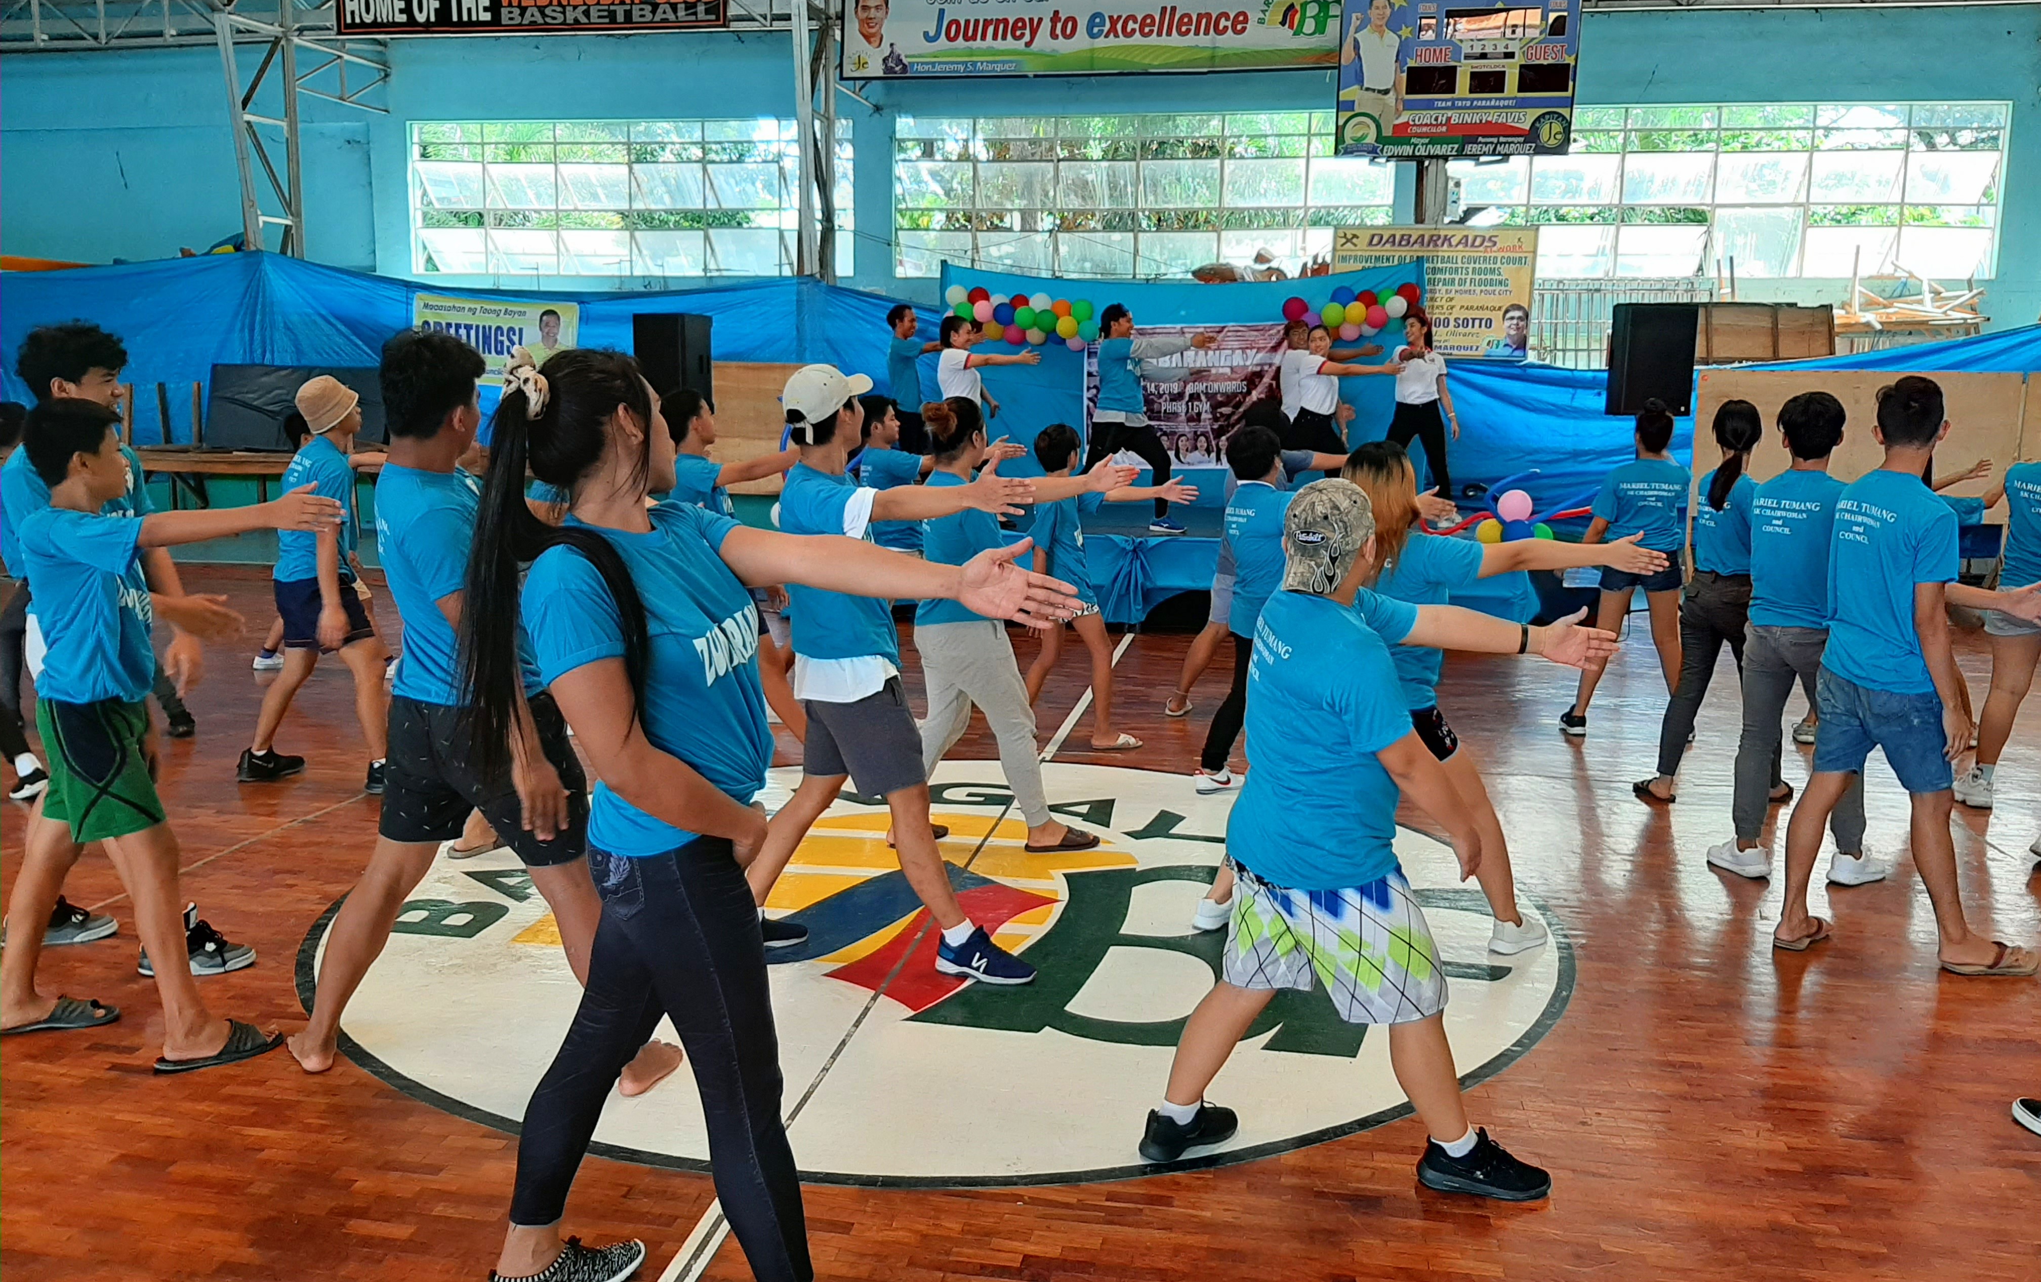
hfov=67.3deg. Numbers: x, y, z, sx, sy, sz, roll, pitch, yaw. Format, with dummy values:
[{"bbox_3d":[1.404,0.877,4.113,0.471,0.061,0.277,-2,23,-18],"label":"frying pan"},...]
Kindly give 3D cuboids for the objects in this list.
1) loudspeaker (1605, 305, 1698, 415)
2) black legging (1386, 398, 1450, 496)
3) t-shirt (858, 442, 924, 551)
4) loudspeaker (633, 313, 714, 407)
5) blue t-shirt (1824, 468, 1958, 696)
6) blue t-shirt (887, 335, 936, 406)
[{"bbox_3d":[4.061,-1.803,9.859,0.425,0.700,0.390,1,9,3],"label":"loudspeaker"},{"bbox_3d":[2.765,-1.282,10.874,0.580,0.820,0.300,2,9,10],"label":"black legging"},{"bbox_3d":[-0.618,-0.685,7.382,0.310,0.540,0.430,-1,9,-10],"label":"t-shirt"},{"bbox_3d":[-2.367,-1.892,10.485,0.410,0.690,0.380,3,9,17],"label":"loudspeaker"},{"bbox_3d":[2.345,-0.161,4.126,0.330,0.630,0.410,-5,10,-32],"label":"blue t-shirt"},{"bbox_3d":[-0.838,-1.980,11.432,0.330,0.600,0.450,1,9,5],"label":"blue t-shirt"}]

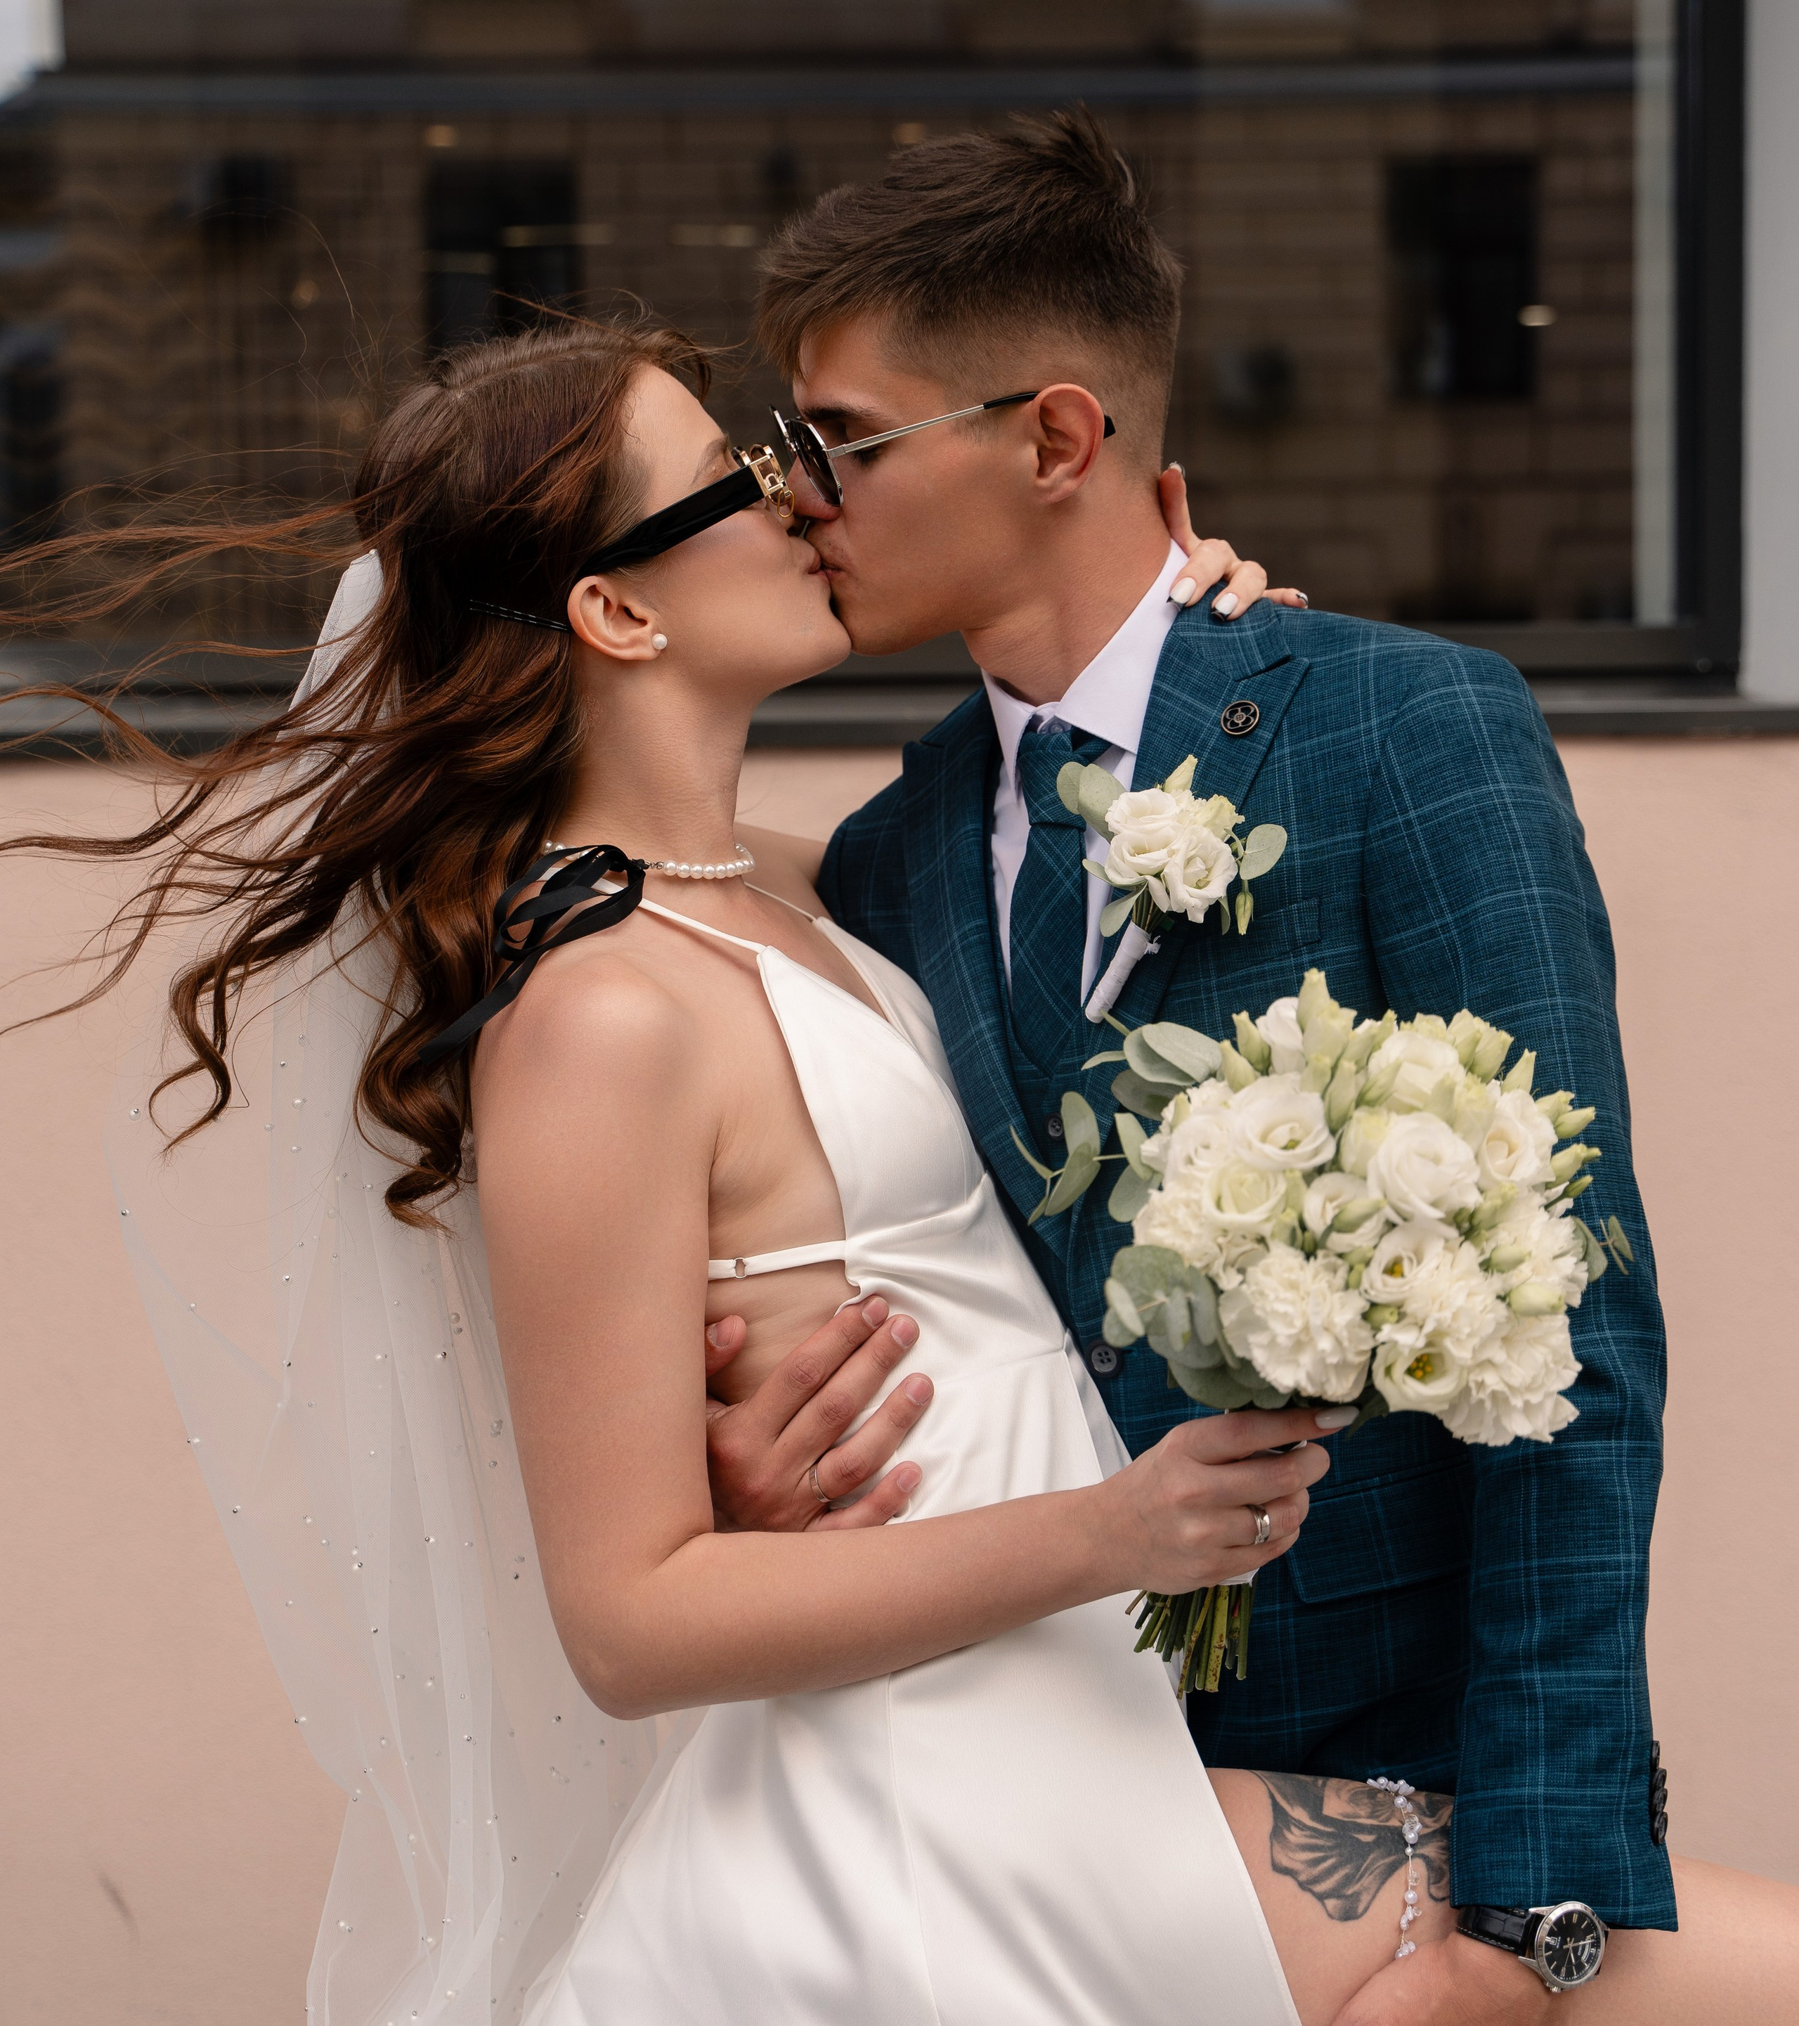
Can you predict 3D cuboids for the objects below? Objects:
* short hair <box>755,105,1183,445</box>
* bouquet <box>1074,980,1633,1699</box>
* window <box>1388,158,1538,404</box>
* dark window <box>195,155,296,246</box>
[{"bbox_3d":[0.035,-0.371,1.620,0.212,0.170,0.175,-3,3,-9],"label":"short hair"},{"bbox_3d":[0.218,0.150,1.520,0.250,0.335,0.220,18,5,5],"label":"bouquet"},{"bbox_3d":[3.921,-5.084,22.401,1.010,1.663,0.150,0,6,3],"label":"window"},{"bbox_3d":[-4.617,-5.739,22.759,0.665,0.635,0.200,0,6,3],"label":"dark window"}]

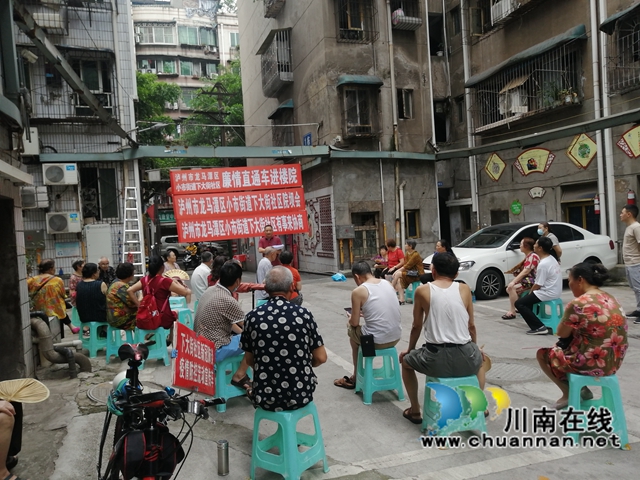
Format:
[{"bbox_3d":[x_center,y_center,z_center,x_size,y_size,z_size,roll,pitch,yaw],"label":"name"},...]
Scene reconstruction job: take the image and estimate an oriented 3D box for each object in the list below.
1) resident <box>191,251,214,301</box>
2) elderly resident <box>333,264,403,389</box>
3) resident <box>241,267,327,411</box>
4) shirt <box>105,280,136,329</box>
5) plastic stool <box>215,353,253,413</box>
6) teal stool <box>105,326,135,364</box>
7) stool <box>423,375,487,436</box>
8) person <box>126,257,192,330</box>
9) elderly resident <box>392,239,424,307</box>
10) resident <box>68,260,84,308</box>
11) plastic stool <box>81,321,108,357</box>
[{"bbox_3d":[-1.954,0.881,8.506,0.500,1.310,0.720,-3,1,33],"label":"resident"},{"bbox_3d":[0.467,0.815,4.560,0.500,1.255,0.720,-4,1,-30],"label":"elderly resident"},{"bbox_3d":[-0.212,0.813,3.100,0.530,1.290,0.700,-3,1,0],"label":"resident"},{"bbox_3d":[-2.596,0.809,6.288,0.460,0.620,0.340,-3,1,27],"label":"shirt"},{"bbox_3d":[-0.826,1.265,4.380,0.345,0.447,0.340,-4,1,-36],"label":"plastic stool"},{"bbox_3d":[-2.677,1.385,6.523,0.350,0.472,0.350,-4,2,-8],"label":"teal stool"},{"bbox_3d":[1.002,1.244,3.655,0.350,0.472,0.350,-4,2,-10],"label":"stool"},{"bbox_3d":[-1.952,0.874,6.099,0.680,1.340,0.720,-3,1,22],"label":"person"},{"bbox_3d":[1.784,0.635,9.409,0.660,1.210,0.460,-3,2,10],"label":"elderly resident"},{"bbox_3d":[-4.100,0.991,8.574,0.680,1.290,0.460,-4,1,-40],"label":"resident"},{"bbox_3d":[-3.149,1.385,6.790,0.340,0.447,0.345,-3,1,32],"label":"plastic stool"}]

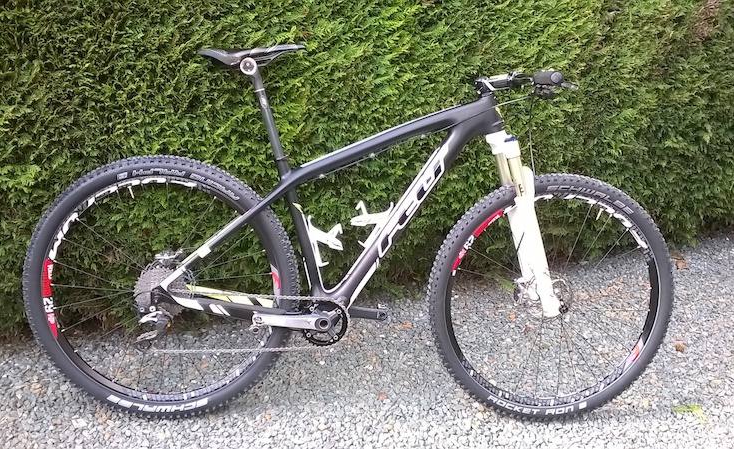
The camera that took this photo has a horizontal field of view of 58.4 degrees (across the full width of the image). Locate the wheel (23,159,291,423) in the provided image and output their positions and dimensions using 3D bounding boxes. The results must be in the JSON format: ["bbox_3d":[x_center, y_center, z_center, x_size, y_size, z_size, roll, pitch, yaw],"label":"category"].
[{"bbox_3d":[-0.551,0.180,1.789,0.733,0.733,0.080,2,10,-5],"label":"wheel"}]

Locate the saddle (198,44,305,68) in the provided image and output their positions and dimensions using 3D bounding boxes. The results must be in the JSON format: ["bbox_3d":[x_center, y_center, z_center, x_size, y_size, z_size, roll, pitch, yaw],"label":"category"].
[{"bbox_3d":[-0.298,-0.438,1.703,0.277,0.066,0.135,2,10,-5],"label":"saddle"}]

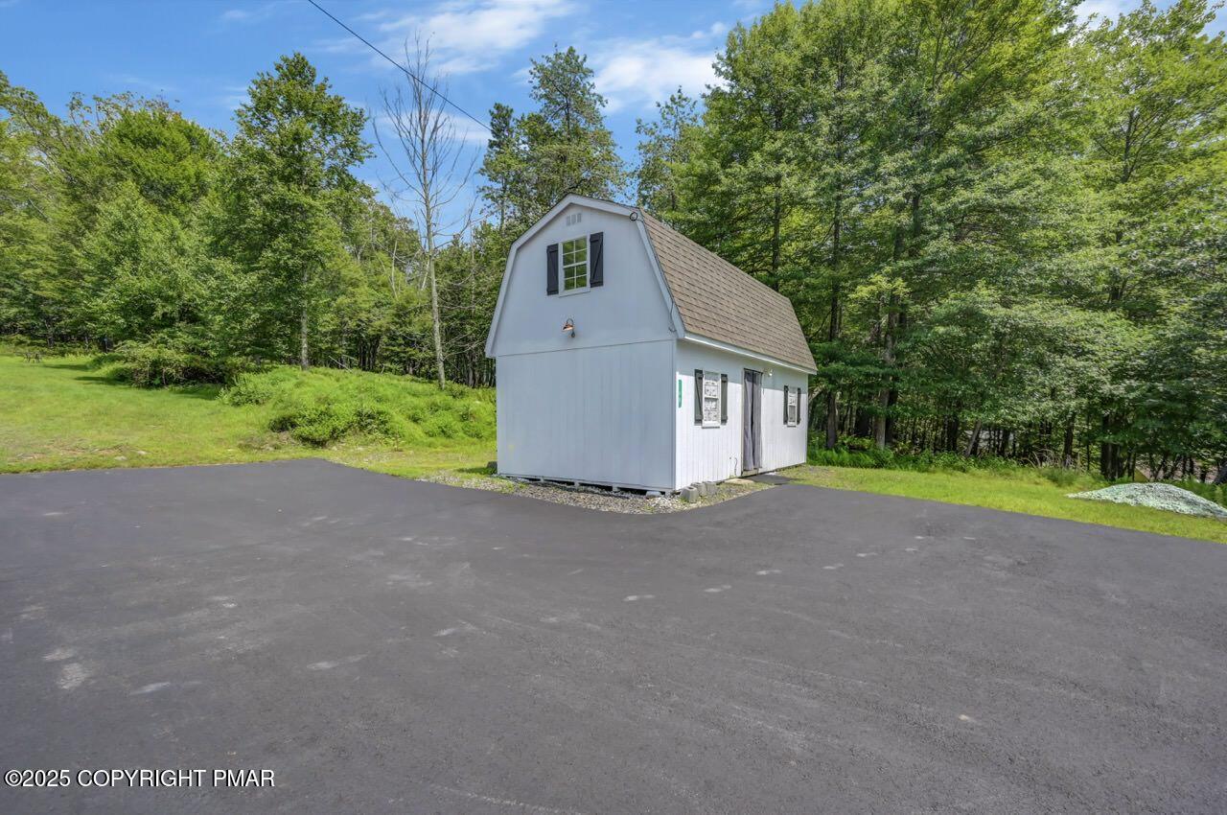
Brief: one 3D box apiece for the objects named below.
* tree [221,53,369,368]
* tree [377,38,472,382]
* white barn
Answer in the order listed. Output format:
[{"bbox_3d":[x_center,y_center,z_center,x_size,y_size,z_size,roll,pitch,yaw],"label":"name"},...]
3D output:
[{"bbox_3d":[-16.229,-10.030,26.000,7.216,15.784,6.999,0,-1,0],"label":"tree"},{"bbox_3d":[-8.527,-8.743,23.000,4.145,15.571,4.021,0,-1,0],"label":"tree"},{"bbox_3d":[1.462,-1.145,12.473,4.721,5.468,7.657,0,-2,36],"label":"white barn"}]

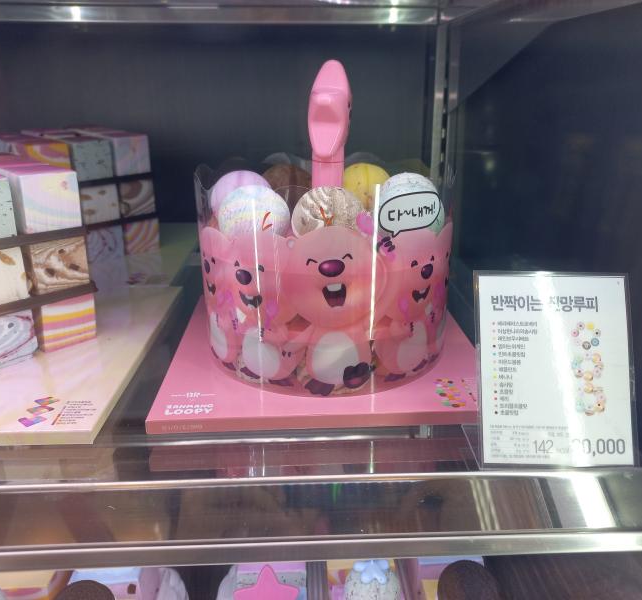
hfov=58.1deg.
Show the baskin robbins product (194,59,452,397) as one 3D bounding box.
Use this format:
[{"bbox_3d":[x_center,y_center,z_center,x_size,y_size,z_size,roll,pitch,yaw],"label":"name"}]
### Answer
[{"bbox_3d":[0.004,-0.066,0.436,0.185,0.212,0.185,-1,20,-2],"label":"baskin robbins product"}]

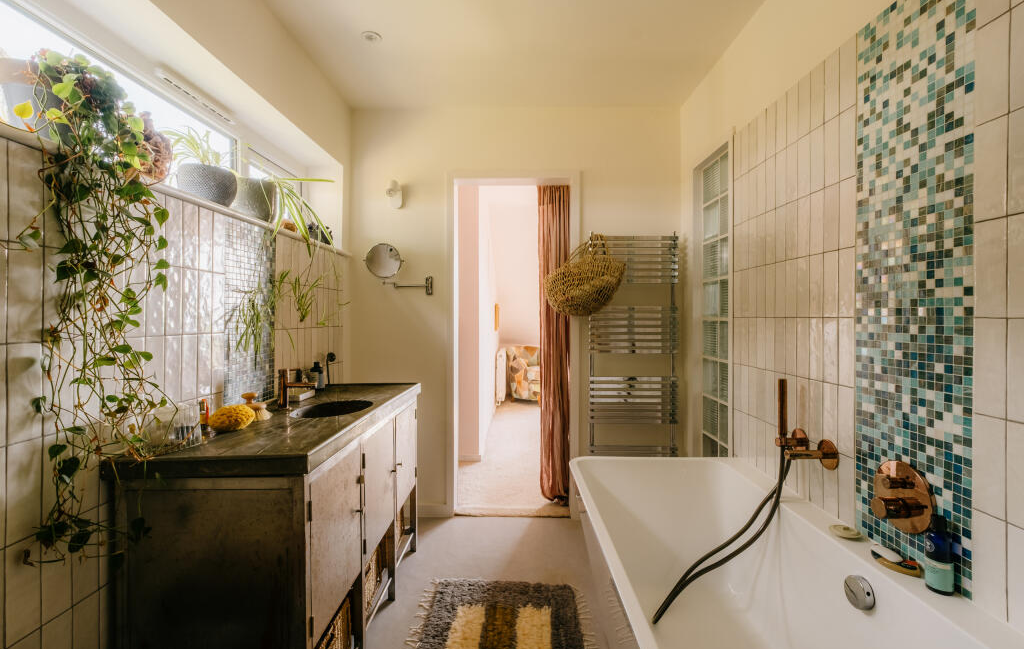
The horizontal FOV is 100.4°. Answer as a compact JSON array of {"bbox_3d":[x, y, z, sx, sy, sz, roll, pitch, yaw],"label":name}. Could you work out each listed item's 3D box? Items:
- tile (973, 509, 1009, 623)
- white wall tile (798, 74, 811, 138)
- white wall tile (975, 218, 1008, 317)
[{"bbox_3d":[0.989,0.495,0.878,0.009,0.202,0.059,0,0,0],"label":"tile"},{"bbox_3d":[0.994,-0.735,1.446,0.009,0.202,0.061,0,0,0],"label":"white wall tile"},{"bbox_3d":[0.999,-0.116,0.886,0.010,0.202,0.062,0,1,0],"label":"white wall tile"}]

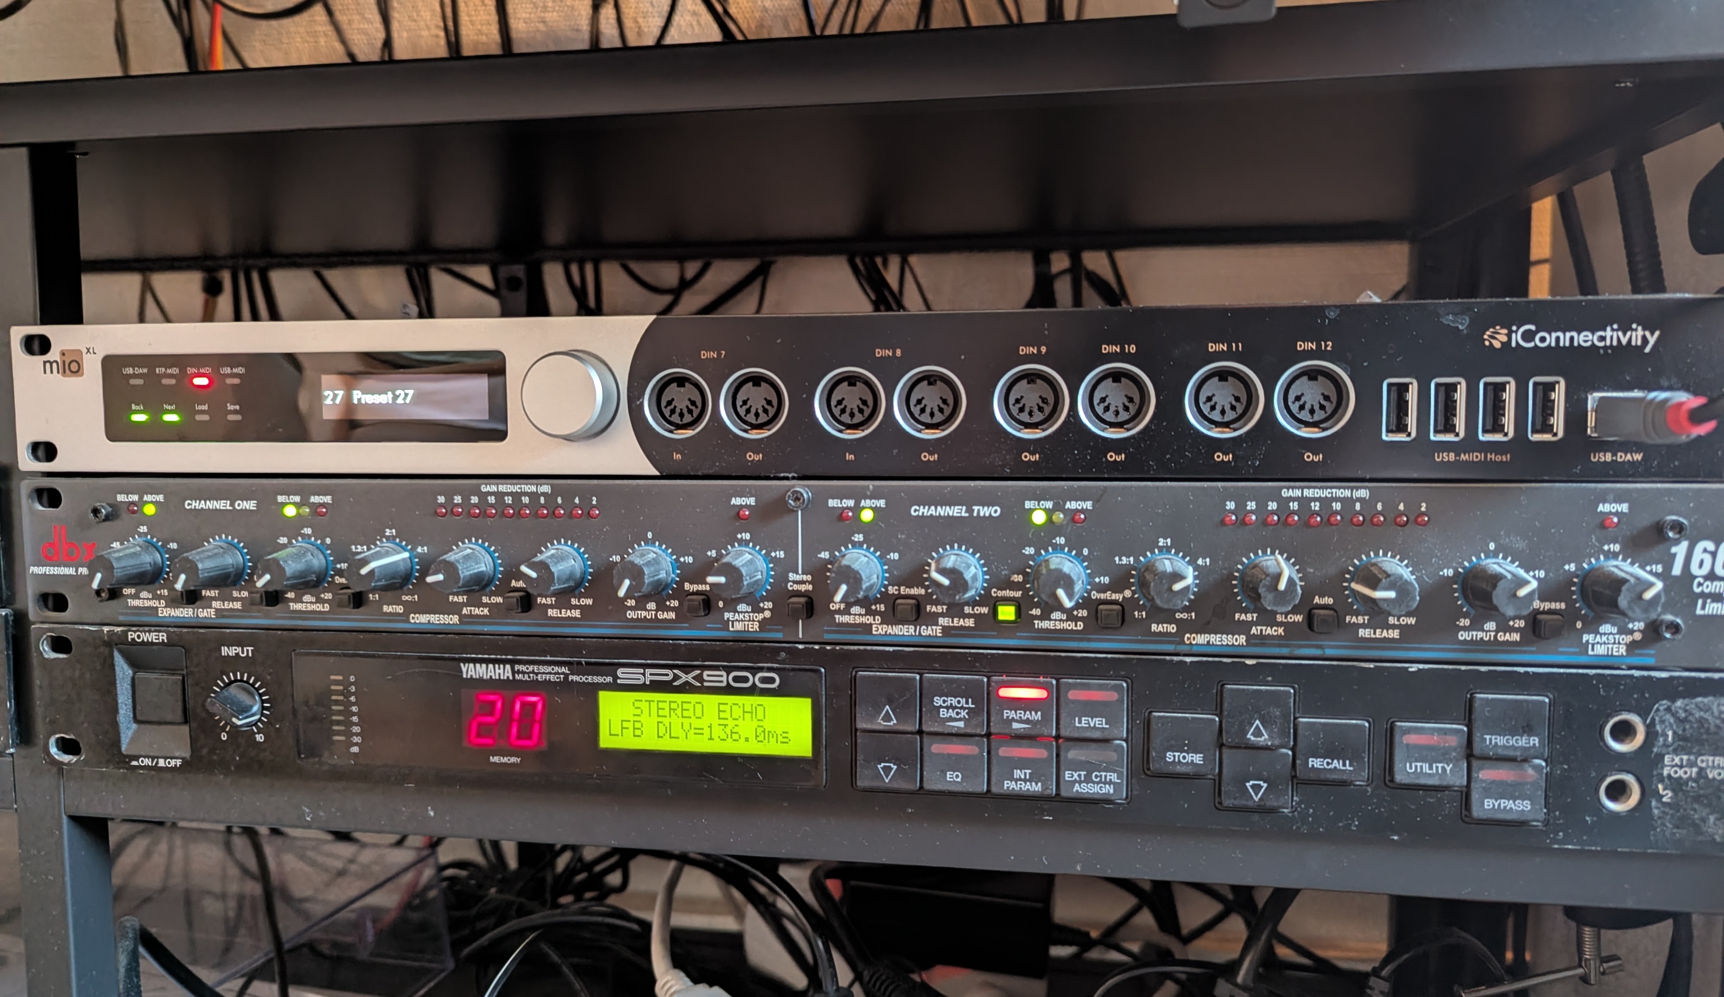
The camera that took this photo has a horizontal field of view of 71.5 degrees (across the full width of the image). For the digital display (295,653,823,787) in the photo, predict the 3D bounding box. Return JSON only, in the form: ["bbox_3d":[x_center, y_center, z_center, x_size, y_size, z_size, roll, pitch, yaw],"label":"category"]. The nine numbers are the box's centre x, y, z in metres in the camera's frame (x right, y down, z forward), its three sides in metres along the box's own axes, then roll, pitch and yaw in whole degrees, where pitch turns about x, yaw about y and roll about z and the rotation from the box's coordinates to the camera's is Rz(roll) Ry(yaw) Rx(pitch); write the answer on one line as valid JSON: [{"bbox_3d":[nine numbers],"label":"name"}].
[{"bbox_3d":[-0.087,0.061,0.335,0.156,0.033,0.004,0,5,10],"label":"digital display"}]

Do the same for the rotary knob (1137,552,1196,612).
[{"bbox_3d":[0.075,0.021,0.294,0.013,0.013,0.016,0,5,10],"label":"rotary knob"}]

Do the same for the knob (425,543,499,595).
[{"bbox_3d":[-0.111,0.021,0.331,0.014,0.014,0.015,0,5,10],"label":"knob"}]

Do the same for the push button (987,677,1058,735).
[{"bbox_3d":[0.042,0.054,0.313,0.017,0.015,0.003,0,5,10],"label":"push button"}]

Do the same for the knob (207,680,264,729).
[{"bbox_3d":[-0.186,0.062,0.351,0.015,0.015,0.009,0,5,10],"label":"knob"}]

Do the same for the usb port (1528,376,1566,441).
[{"bbox_3d":[0.166,-0.022,0.293,0.008,0.015,0.008,0,5,10],"label":"usb port"}]

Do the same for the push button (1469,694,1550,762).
[{"bbox_3d":[0.158,0.056,0.293,0.017,0.015,0.003,0,5,10],"label":"push button"}]

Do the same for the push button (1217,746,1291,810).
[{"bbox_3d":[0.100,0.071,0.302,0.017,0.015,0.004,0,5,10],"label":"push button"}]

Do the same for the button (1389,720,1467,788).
[{"bbox_3d":[0.141,0.063,0.297,0.017,0.015,0.003,0,5,10],"label":"button"}]

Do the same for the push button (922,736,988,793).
[{"bbox_3d":[0.025,0.071,0.321,0.017,0.015,0.005,0,5,10],"label":"push button"}]

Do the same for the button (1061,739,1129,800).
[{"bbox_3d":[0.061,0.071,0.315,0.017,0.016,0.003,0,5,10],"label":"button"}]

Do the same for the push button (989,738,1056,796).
[{"bbox_3d":[0.043,0.071,0.318,0.017,0.015,0.005,0,5,10],"label":"push button"}]

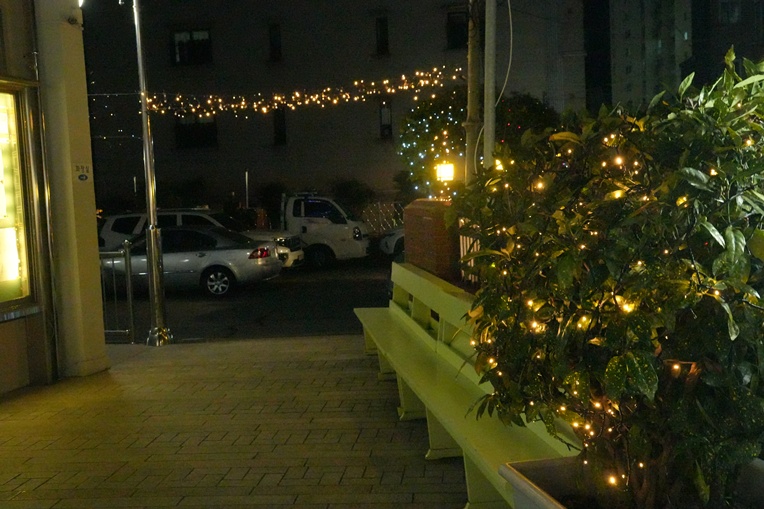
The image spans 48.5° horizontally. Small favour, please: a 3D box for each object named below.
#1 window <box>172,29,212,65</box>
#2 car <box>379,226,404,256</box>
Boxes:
[{"bbox_3d":[-6.463,-7.066,28.867,1.405,1.218,0.150,-2,5,7],"label":"window"},{"bbox_3d":[2.200,-0.610,26.000,4.500,1.500,1.800,-2,4,5],"label":"car"}]

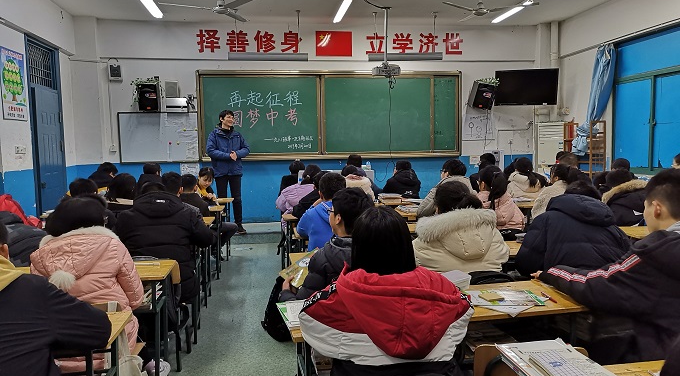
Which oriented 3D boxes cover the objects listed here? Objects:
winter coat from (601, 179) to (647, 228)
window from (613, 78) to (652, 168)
[{"bbox_3d":[2.274,0.256,4.190,0.540,0.660,0.450,-2,5,-13],"label":"winter coat"},{"bbox_3d":[3.880,-0.867,7.022,0.060,1.180,0.720,-2,5,-8],"label":"window"}]

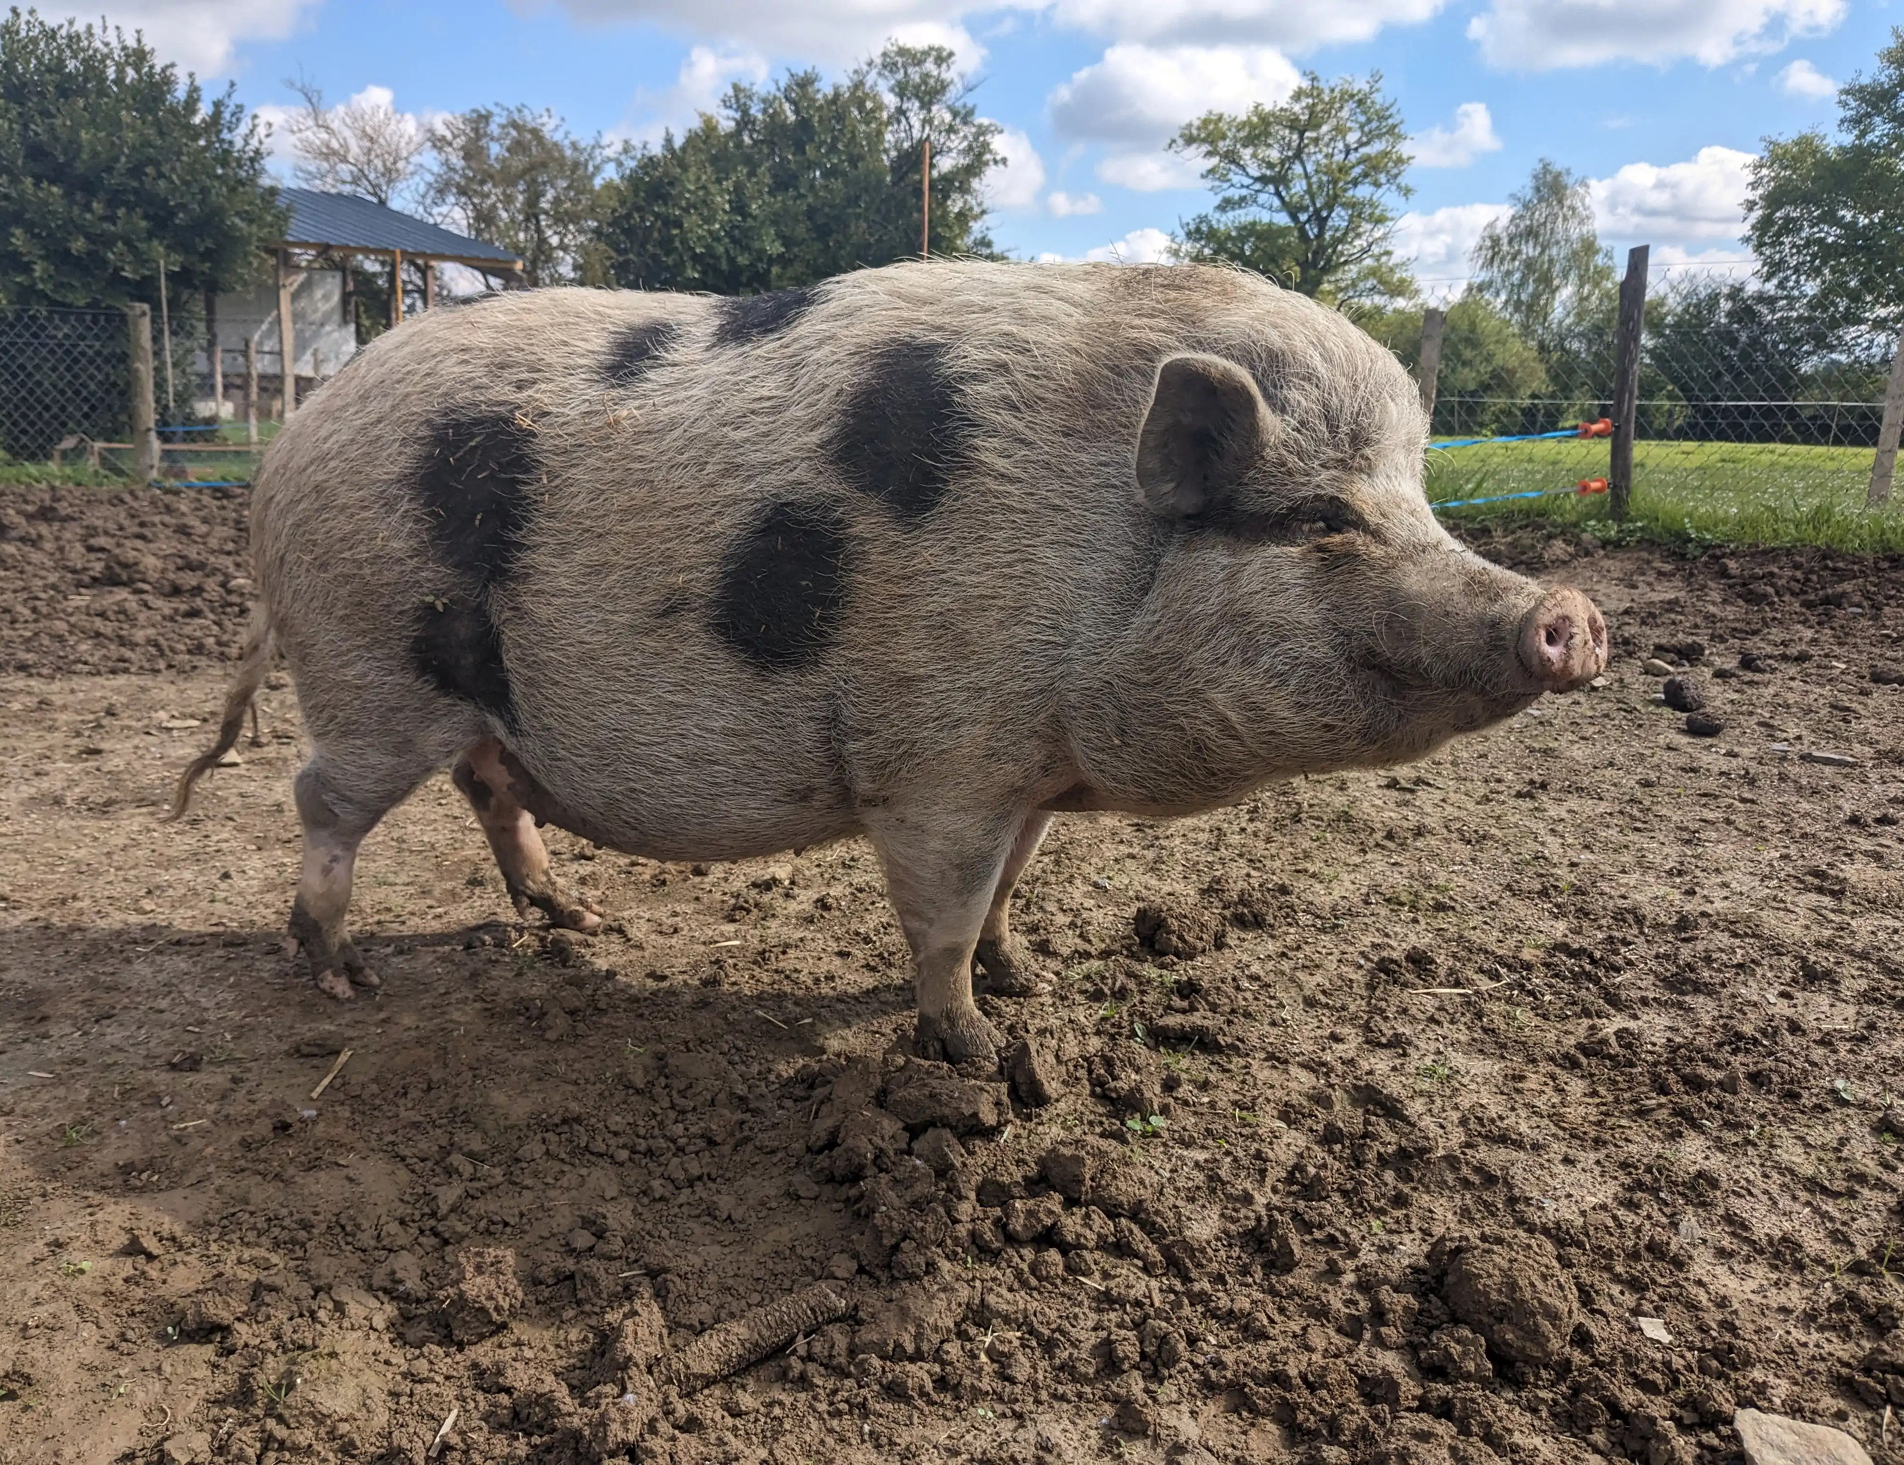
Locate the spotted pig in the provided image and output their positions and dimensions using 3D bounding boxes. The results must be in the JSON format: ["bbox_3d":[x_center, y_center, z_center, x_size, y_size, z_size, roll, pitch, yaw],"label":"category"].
[{"bbox_3d":[-0.135,-0.065,1.260,1.190,0.605,0.380,4,13,18],"label":"spotted pig"}]

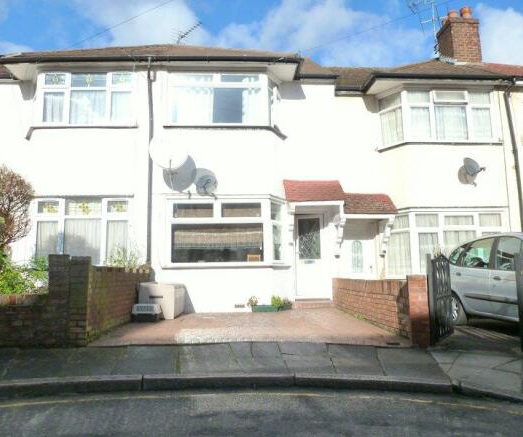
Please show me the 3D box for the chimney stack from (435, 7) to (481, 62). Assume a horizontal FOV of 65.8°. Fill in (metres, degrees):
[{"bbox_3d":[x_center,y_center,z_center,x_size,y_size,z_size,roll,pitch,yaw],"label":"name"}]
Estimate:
[{"bbox_3d":[5.708,-5.190,11.677,0.855,1.858,0.707,0,-8,-4],"label":"chimney stack"}]

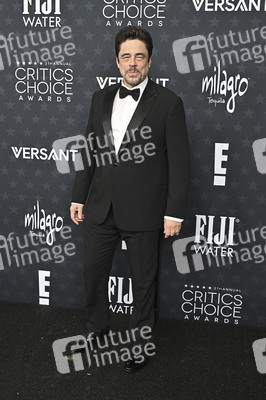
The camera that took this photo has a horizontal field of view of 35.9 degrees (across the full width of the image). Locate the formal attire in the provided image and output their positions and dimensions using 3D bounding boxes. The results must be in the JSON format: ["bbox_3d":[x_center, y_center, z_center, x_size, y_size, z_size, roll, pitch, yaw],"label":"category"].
[{"bbox_3d":[-0.038,0.102,2.245,0.620,1.500,0.360,7,10,29],"label":"formal attire"}]

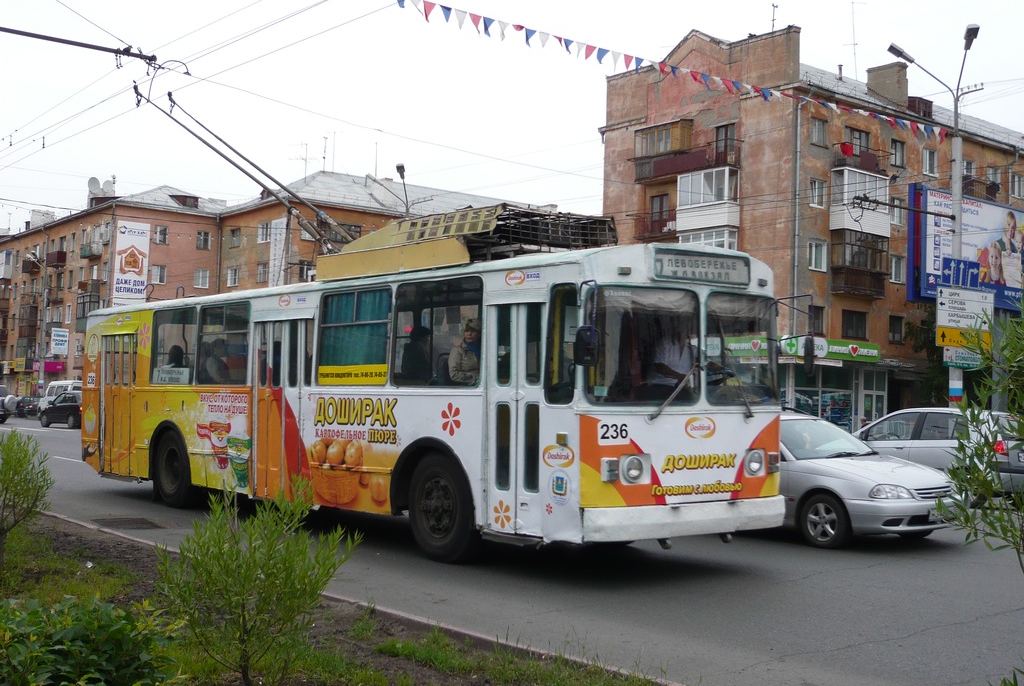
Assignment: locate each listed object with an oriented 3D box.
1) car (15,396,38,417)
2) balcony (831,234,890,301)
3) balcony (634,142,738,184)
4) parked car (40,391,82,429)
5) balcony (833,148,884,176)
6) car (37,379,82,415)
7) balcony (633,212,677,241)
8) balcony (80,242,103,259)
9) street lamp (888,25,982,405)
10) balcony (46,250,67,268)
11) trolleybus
[{"bbox_3d":[-30.333,3.990,80.076,1.700,1.450,4.400,5,-5,-42],"label":"car"},{"bbox_3d":[16.306,-3.606,59.603,3.300,2.900,0.800,4,-4,-40],"label":"balcony"},{"bbox_3d":[8.479,-8.710,61.747,1.000,1.250,6.100,4,-4,-40],"label":"balcony"},{"bbox_3d":[-18.259,2.839,53.524,4.000,1.500,1.690,-2,-5,45],"label":"parked car"},{"bbox_3d":[16.314,-8.494,59.511,3.350,1.150,0.850,5,-4,-39],"label":"balcony"},{"bbox_3d":[-23.166,3.075,66.592,4.500,2.000,1.740,-2,-5,45],"label":"car"},{"bbox_3d":[7.406,-5.827,62.770,1.000,1.200,2.900,4,-4,-40],"label":"balcony"},{"bbox_3d":[-31.759,-6.966,96.180,0.800,1.080,2.750,4,-4,-36],"label":"balcony"},{"bbox_3d":[11.364,-2.360,33.406,1.700,11.500,2.700,5,-5,-40],"label":"street lamp"},{"bbox_3d":[-36.621,-6.648,102.401,0.740,1.100,2.950,4,-4,-36],"label":"balcony"},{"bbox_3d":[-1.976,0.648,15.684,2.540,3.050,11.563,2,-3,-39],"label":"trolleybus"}]

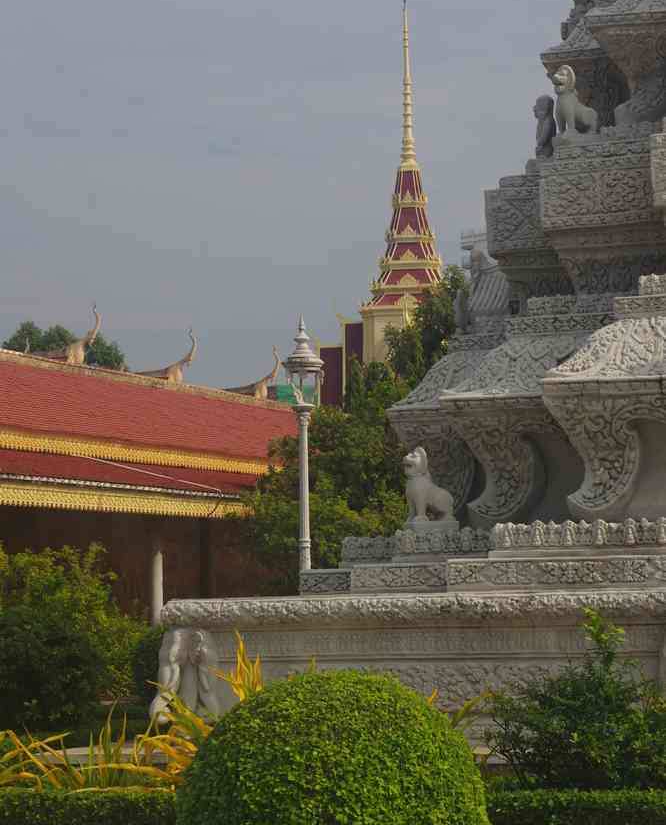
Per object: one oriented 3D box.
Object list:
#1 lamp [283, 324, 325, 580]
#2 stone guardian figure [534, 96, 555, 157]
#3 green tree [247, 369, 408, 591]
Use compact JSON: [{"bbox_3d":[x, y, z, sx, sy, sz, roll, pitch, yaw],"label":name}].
[{"bbox_3d":[-0.308,1.286,25.000,0.470,4.680,0.470,-3,-5,18],"label":"lamp"},{"bbox_3d":[1.803,-2.426,19.300,0.200,0.540,0.210,-3,-5,18],"label":"stone guardian figure"},{"bbox_3d":[-0.008,1.738,35.000,3.400,5.200,3.400,-3,-5,18],"label":"green tree"}]

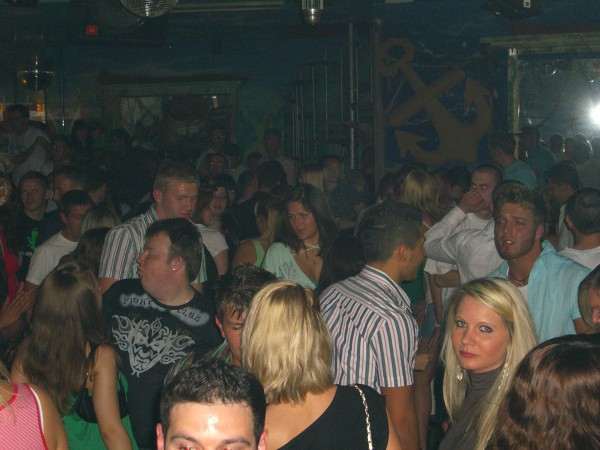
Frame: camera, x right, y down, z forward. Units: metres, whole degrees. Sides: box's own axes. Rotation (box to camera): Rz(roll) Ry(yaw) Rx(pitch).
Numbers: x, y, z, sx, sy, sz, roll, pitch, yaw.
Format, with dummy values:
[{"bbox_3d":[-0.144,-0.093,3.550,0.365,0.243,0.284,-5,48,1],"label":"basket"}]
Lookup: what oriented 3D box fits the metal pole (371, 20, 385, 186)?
[{"bbox_3d":[0.605,-0.948,9.200,0.070,1.320,0.070,-1,8,0],"label":"metal pole"}]

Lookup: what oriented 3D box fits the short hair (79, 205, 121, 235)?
[{"bbox_3d":[-0.863,-0.024,5.100,0.175,0.150,0.180,0,8,11],"label":"short hair"}]

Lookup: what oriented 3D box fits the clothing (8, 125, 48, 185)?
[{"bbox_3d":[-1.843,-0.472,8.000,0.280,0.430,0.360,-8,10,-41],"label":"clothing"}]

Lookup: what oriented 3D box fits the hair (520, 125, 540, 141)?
[{"bbox_3d":[1.741,-0.699,8.900,0.175,0.130,0.160,-6,9,-30],"label":"hair"}]

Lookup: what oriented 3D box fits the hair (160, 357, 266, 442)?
[{"bbox_3d":[-0.144,0.290,1.960,0.172,0.155,0.190,0,8,9],"label":"hair"}]

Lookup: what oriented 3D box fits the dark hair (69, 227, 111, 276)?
[{"bbox_3d":[-0.832,0.102,4.700,0.170,0.200,0.190,0,8,11],"label":"dark hair"}]

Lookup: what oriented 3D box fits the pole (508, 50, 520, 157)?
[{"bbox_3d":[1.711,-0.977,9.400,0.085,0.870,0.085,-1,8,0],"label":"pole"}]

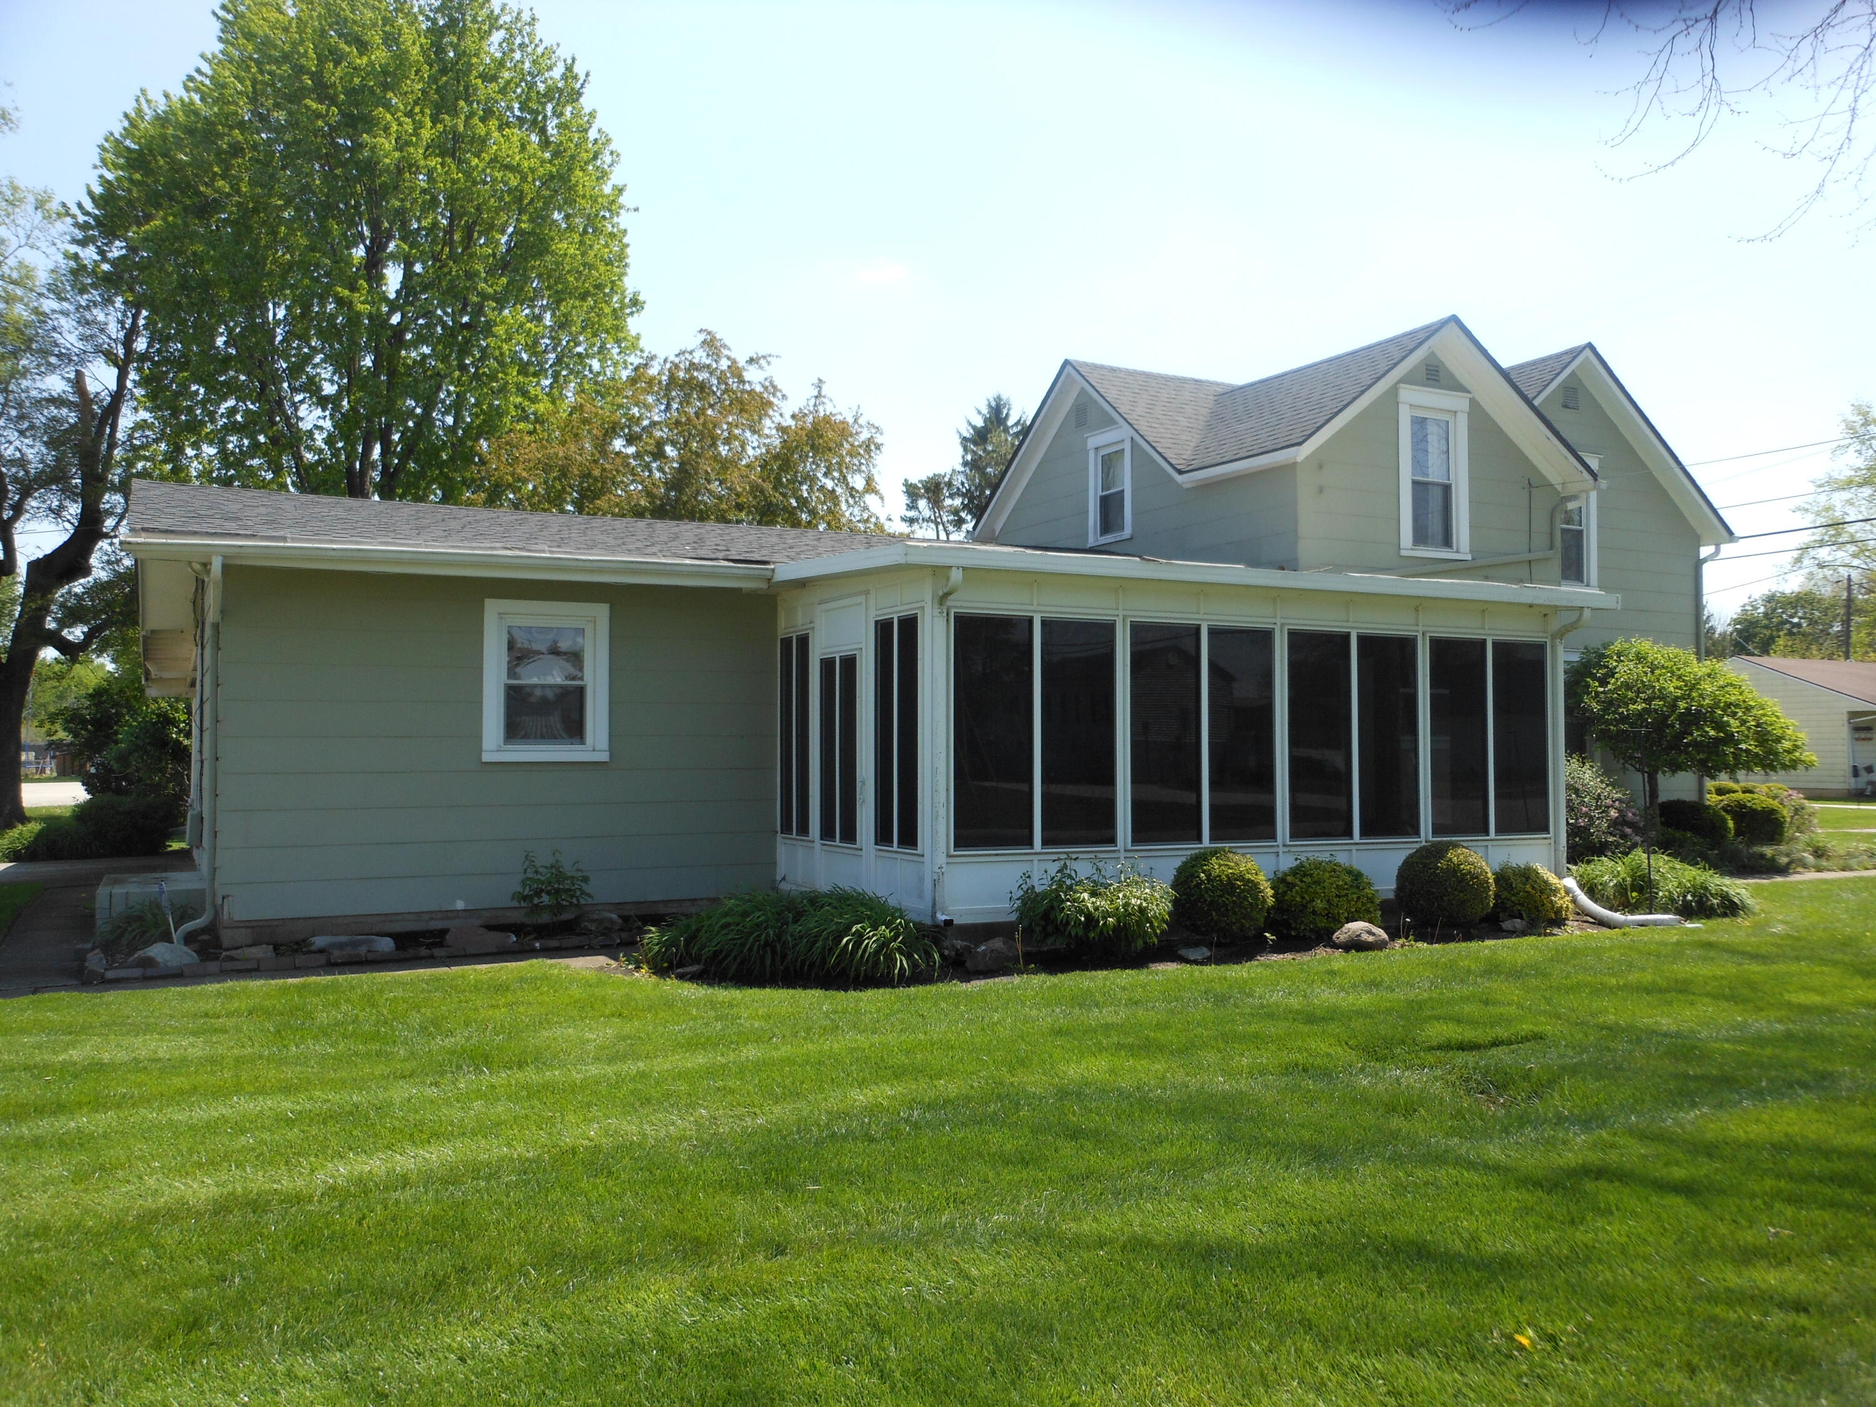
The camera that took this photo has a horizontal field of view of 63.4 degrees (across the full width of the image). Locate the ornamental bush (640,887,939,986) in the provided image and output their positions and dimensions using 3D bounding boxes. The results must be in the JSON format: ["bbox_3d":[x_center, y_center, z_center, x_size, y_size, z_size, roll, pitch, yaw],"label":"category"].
[{"bbox_3d":[-1.029,1.563,10.500,2.028,0.540,1.350,0,-2,6],"label":"ornamental bush"}]

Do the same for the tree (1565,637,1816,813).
[{"bbox_3d":[8.120,0.641,16.491,2.900,2.750,2.800,1,-2,-26],"label":"tree"}]

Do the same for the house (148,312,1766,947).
[{"bbox_3d":[2.025,-1.523,18.712,21.100,7.250,11.800,1,-2,-28],"label":"house"}]

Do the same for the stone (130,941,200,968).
[{"bbox_3d":[-5.477,1.788,10.750,0.488,0.190,0.360,1,-2,-27],"label":"stone"}]

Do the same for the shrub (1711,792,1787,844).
[{"bbox_3d":[12.113,1.751,22.700,1.162,0.849,1.150,-1,-2,28],"label":"shrub"}]

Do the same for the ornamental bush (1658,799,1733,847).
[{"bbox_3d":[10.864,1.764,21.800,1.053,0.770,1.080,-1,-2,26],"label":"ornamental bush"}]

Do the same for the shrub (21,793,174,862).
[{"bbox_3d":[-12.186,1.785,22.000,2.200,0.970,1.500,1,-2,-26],"label":"shrub"}]

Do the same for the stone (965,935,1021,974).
[{"bbox_3d":[0.373,1.701,10.300,0.360,0.240,0.290,1,-2,-26],"label":"stone"}]

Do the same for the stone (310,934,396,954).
[{"bbox_3d":[-4.258,1.761,11.050,0.610,0.160,0.300,1,-2,-26],"label":"stone"}]

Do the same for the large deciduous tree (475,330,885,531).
[{"bbox_3d":[-5.099,-2.366,30.000,8.142,9.953,8.000,0,-2,-10],"label":"large deciduous tree"}]

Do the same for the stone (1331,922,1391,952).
[{"bbox_3d":[3.176,1.751,11.400,0.460,0.230,0.340,1,-2,-26],"label":"stone"}]

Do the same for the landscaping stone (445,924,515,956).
[{"bbox_3d":[-3.471,1.788,11.500,0.520,0.230,0.320,1,-2,-26],"label":"landscaping stone"}]

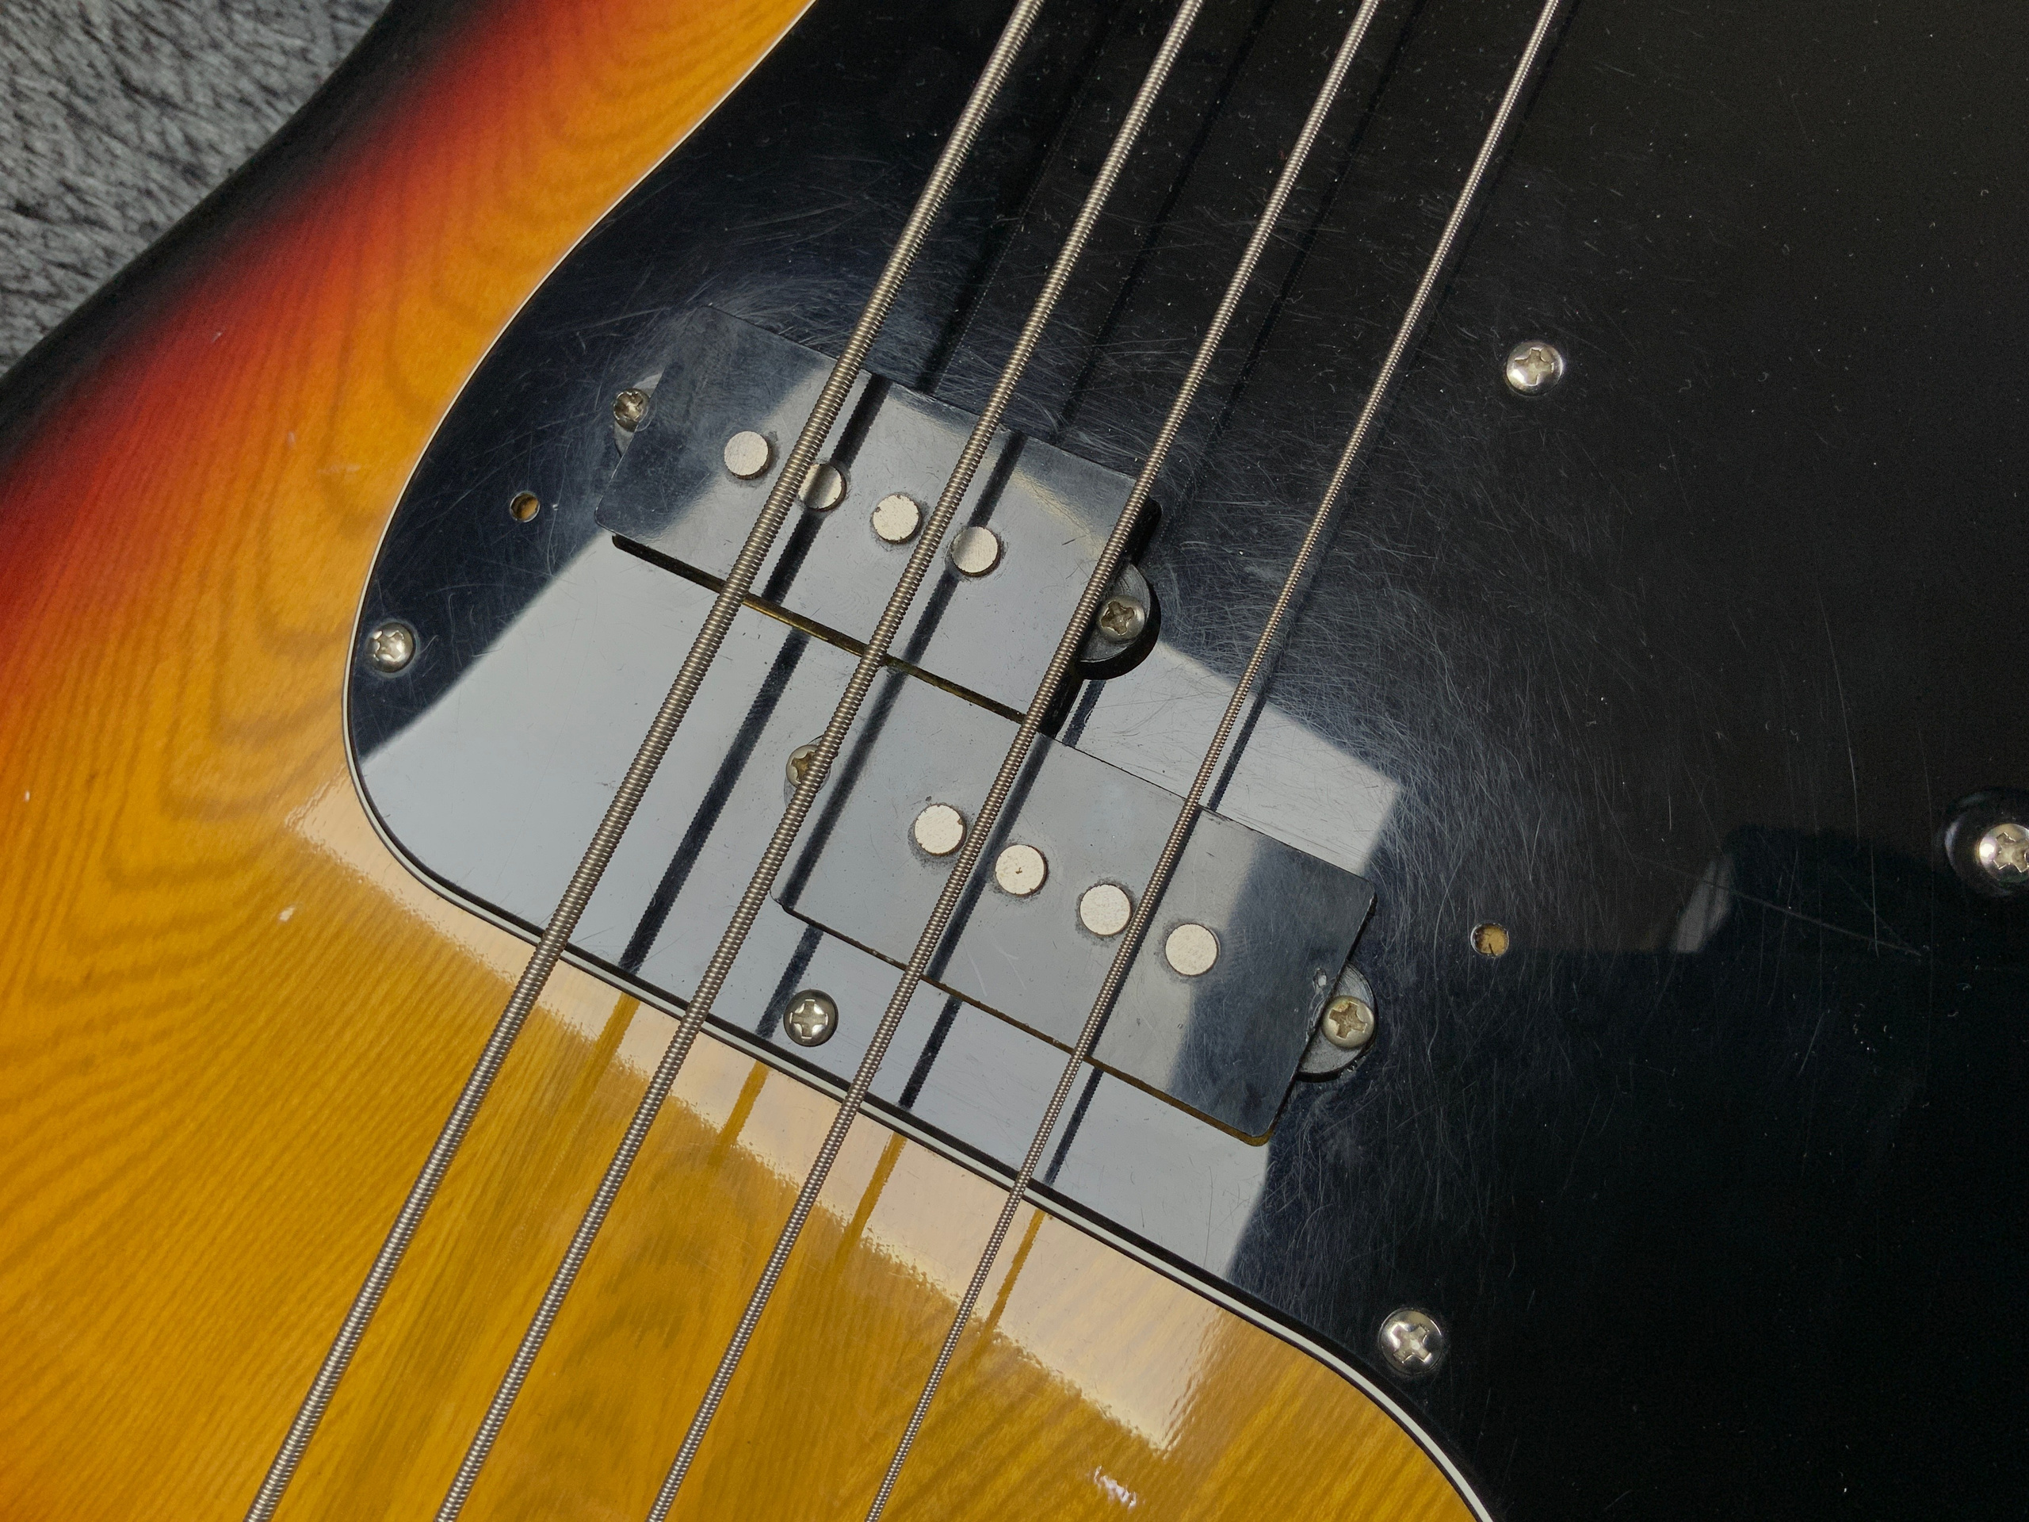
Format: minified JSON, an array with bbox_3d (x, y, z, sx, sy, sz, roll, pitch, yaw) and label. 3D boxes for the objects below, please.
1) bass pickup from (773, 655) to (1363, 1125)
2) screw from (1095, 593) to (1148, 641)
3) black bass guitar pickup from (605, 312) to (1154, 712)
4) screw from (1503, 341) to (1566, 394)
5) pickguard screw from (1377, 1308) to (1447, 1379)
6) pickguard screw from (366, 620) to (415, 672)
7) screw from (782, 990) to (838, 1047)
[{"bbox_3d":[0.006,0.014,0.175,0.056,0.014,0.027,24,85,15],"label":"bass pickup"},{"bbox_3d":[0.011,-0.015,0.178,0.005,0.003,0.005,-2,79,11],"label":"screw"},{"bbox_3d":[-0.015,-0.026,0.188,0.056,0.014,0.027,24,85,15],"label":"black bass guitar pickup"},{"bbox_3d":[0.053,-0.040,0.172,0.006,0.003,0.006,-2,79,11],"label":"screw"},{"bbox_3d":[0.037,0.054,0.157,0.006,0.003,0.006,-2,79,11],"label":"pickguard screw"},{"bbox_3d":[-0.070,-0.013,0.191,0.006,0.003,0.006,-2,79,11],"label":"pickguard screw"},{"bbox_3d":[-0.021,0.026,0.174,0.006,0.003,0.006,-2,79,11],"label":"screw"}]

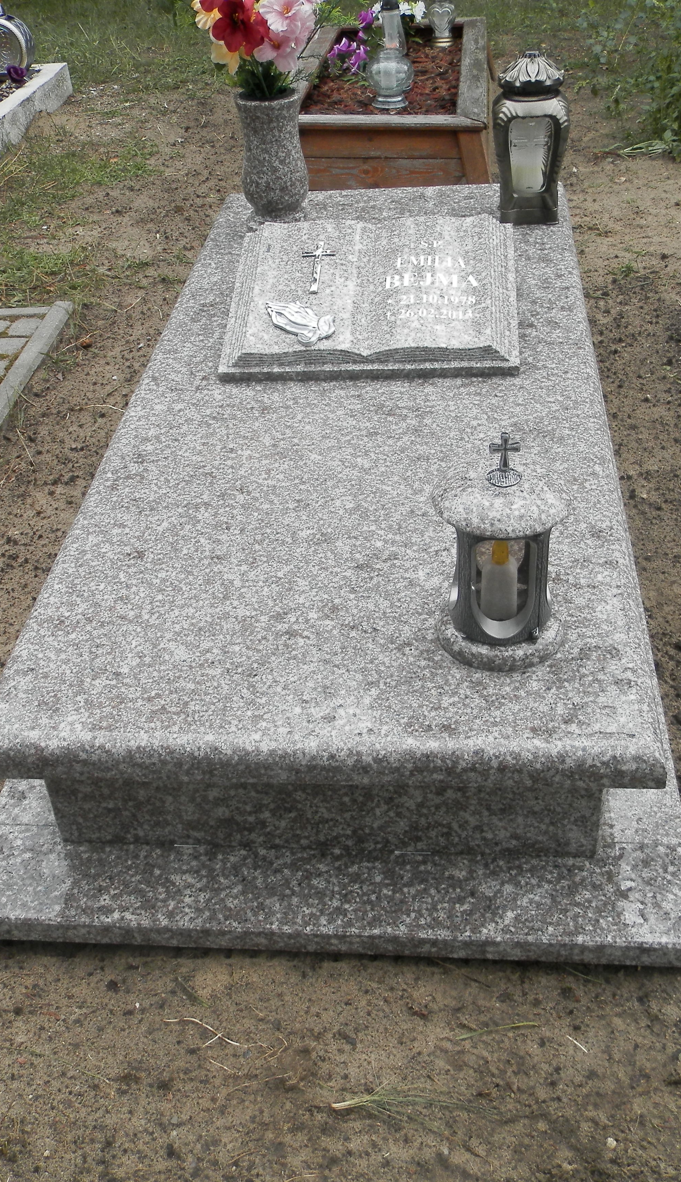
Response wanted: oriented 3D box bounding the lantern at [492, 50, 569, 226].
[{"bbox_3d":[0.452,-1.065,2.671,0.180,0.370,0.175,5,39,13],"label":"lantern"}]

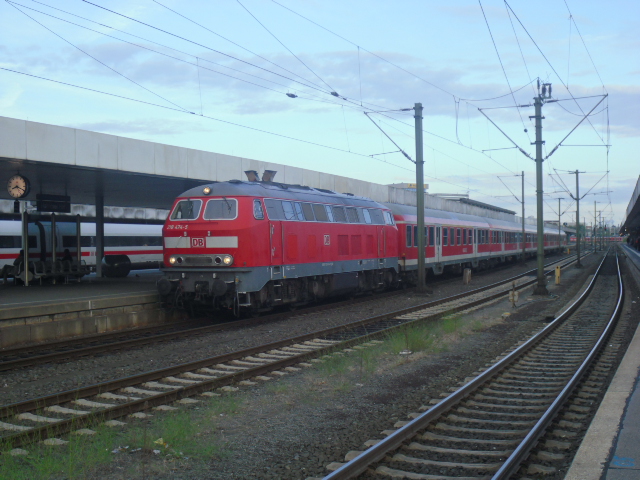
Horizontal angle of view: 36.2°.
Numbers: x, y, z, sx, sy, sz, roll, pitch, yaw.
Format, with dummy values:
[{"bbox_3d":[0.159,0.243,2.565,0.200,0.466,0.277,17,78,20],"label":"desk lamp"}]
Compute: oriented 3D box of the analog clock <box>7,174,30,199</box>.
[{"bbox_3d":[-8.923,-1.583,29.000,0.680,0.690,0.220,-1,0,21],"label":"analog clock"}]

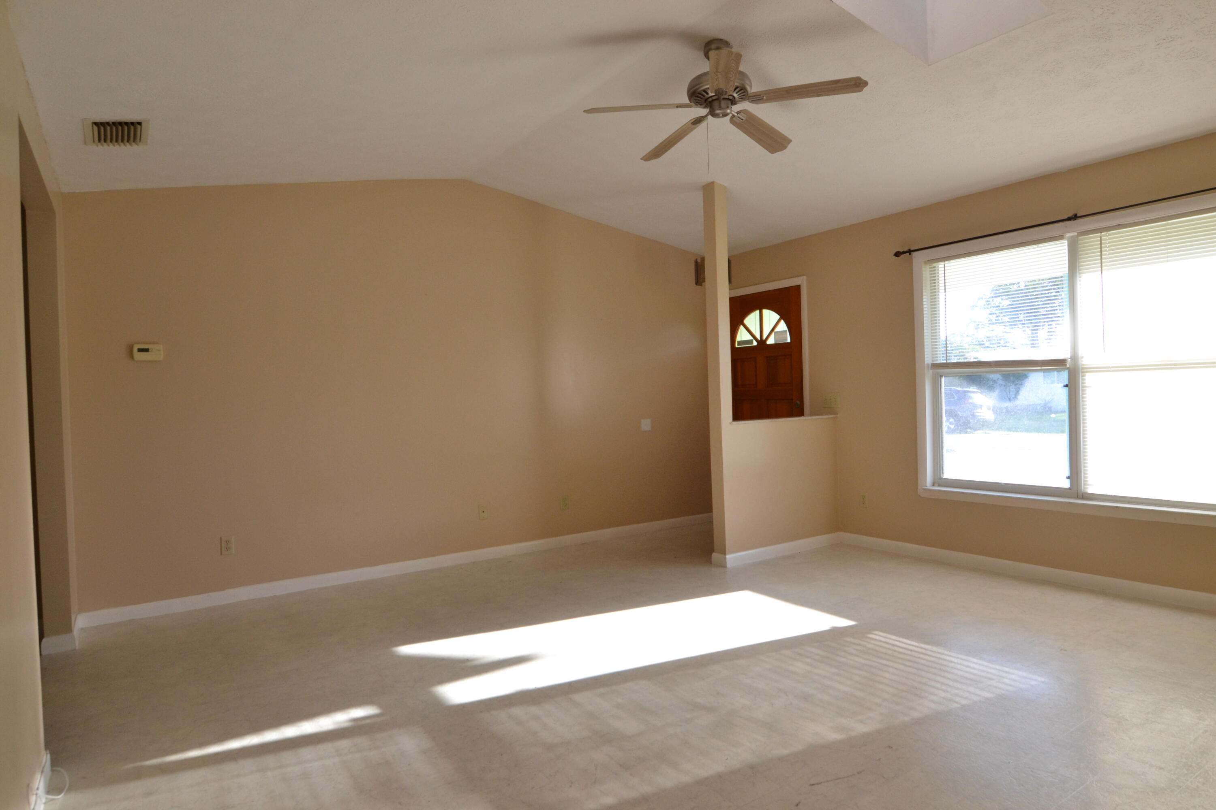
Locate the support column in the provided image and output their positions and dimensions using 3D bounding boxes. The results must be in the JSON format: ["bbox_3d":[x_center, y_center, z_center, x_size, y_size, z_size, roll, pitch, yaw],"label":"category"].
[{"bbox_3d":[0.780,-0.197,4.921,0.114,2.632,0.118,-2,1,-34],"label":"support column"}]

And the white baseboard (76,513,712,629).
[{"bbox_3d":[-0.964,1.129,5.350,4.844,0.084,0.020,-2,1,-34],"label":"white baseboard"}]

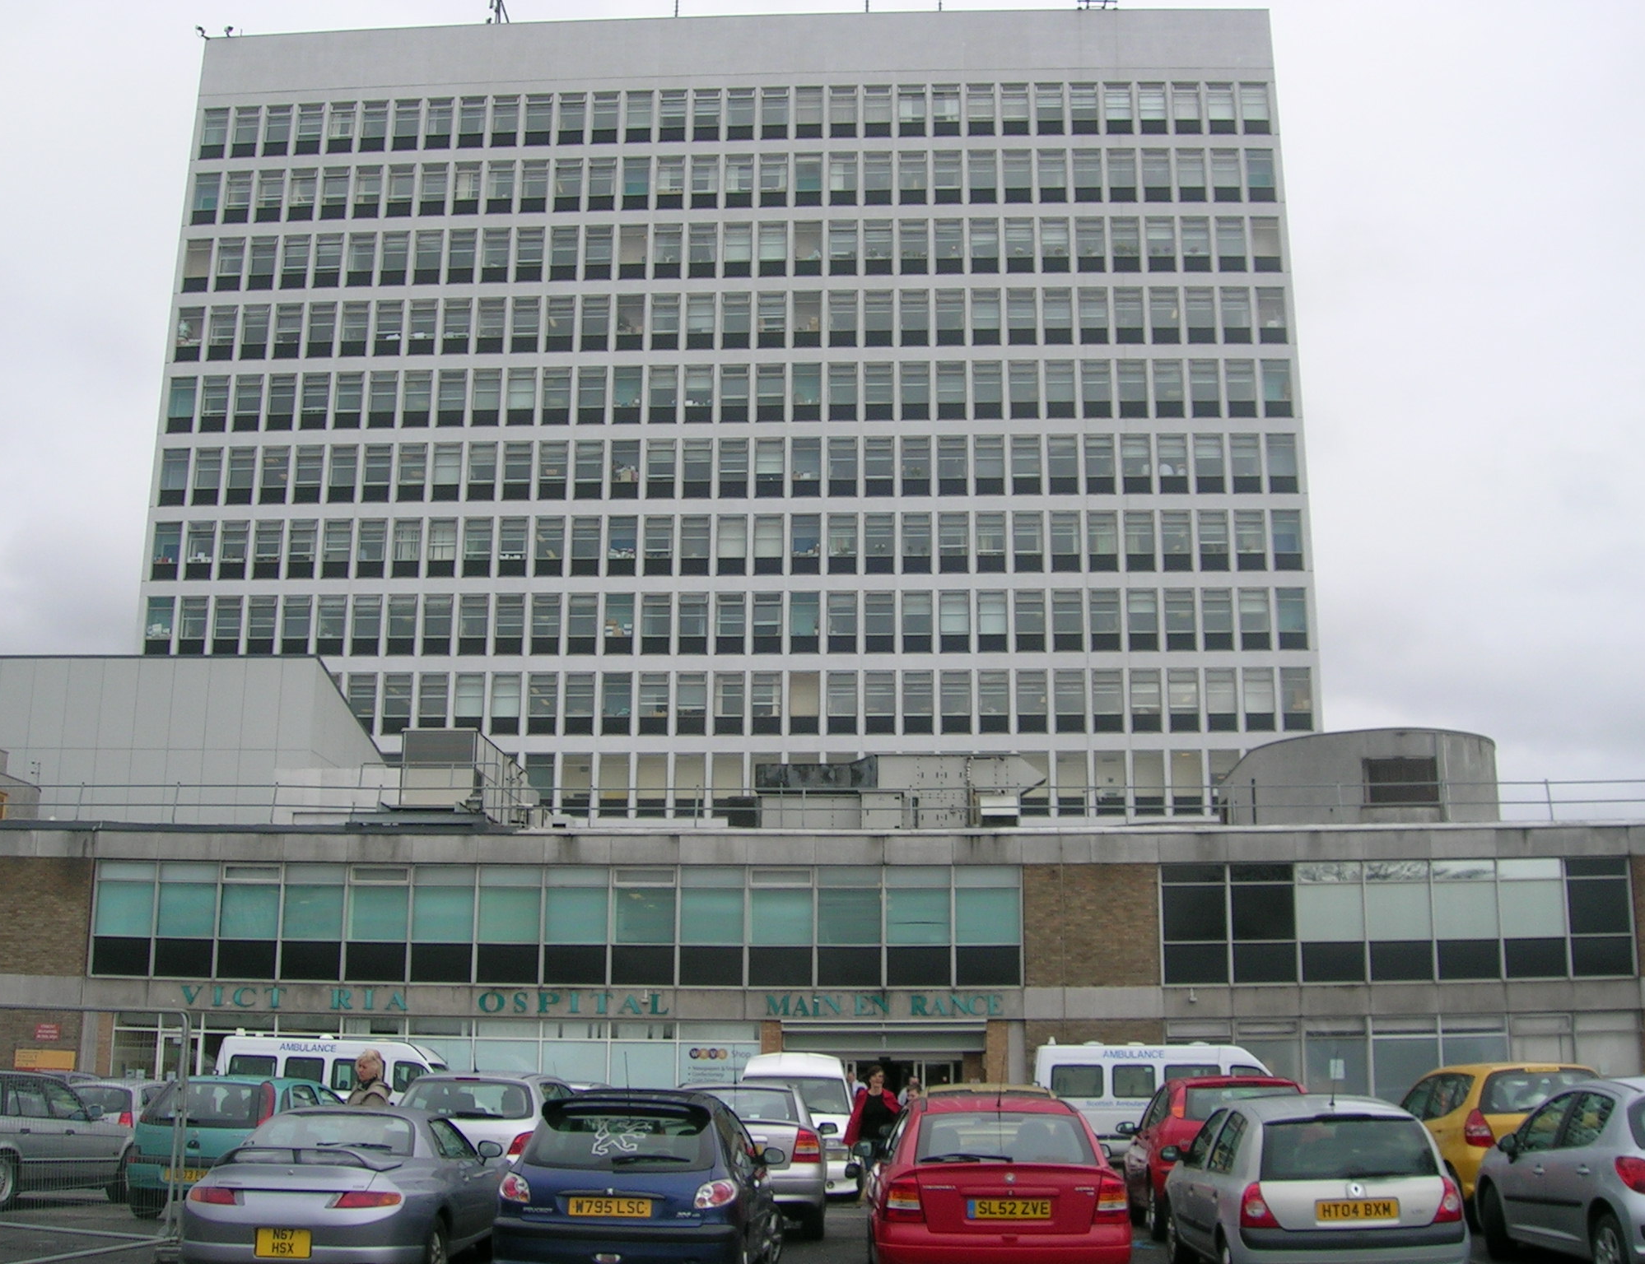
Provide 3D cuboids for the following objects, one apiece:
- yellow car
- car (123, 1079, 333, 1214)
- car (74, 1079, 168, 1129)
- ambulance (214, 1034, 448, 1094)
[{"bbox_3d":[6.865,5.152,19.760,1.680,1.530,3.830,0,-13,3],"label":"yellow car"},{"bbox_3d":[-5.789,5.331,20.155,1.650,1.440,3.820,0,-13,3],"label":"car"},{"bbox_3d":[-11.996,8.592,34.118,1.680,1.460,3.950,0,-13,3],"label":"car"},{"bbox_3d":[-8.526,8.875,36.500,5.200,2.400,2.000,0,-15,3],"label":"ambulance"}]

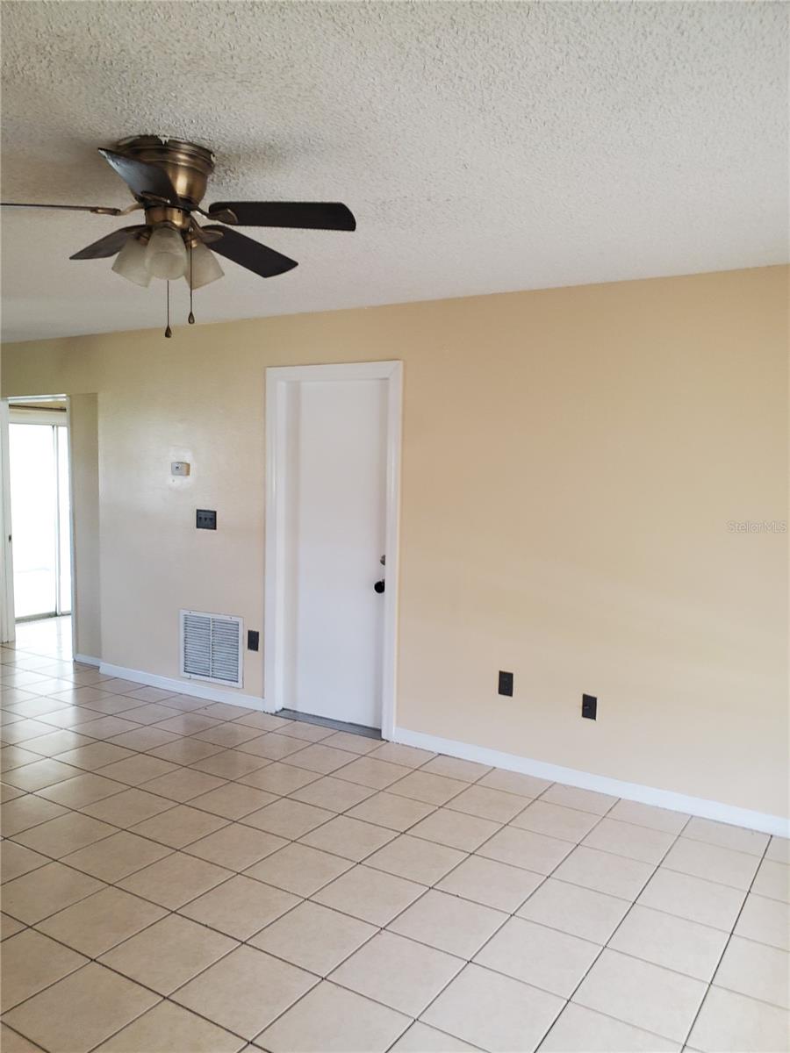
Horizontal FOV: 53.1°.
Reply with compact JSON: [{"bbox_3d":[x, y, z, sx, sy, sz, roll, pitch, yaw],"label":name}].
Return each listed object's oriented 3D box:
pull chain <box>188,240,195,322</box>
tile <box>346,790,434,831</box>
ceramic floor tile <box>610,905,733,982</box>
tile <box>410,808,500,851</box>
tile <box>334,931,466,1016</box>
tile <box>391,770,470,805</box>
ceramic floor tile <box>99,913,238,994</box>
[{"bbox_3d":[-0.565,-0.685,2.200,0.017,0.250,0.017,1,5,0],"label":"pull chain"},{"bbox_3d":[-0.015,1.297,3.599,0.321,0.010,0.321,3,4,33],"label":"tile"},{"bbox_3d":[0.895,1.355,2.581,0.319,0.010,0.319,3,4,32],"label":"ceramic floor tile"},{"bbox_3d":[0.264,1.327,3.458,0.323,0.010,0.323,4,6,33],"label":"tile"},{"bbox_3d":[0.009,1.369,2.428,0.321,0.010,0.321,3,4,33],"label":"tile"},{"bbox_3d":[0.159,1.264,3.813,0.319,0.010,0.319,3,4,32],"label":"tile"},{"bbox_3d":[-0.701,1.331,2.468,0.319,0.010,0.319,3,4,32],"label":"ceramic floor tile"}]

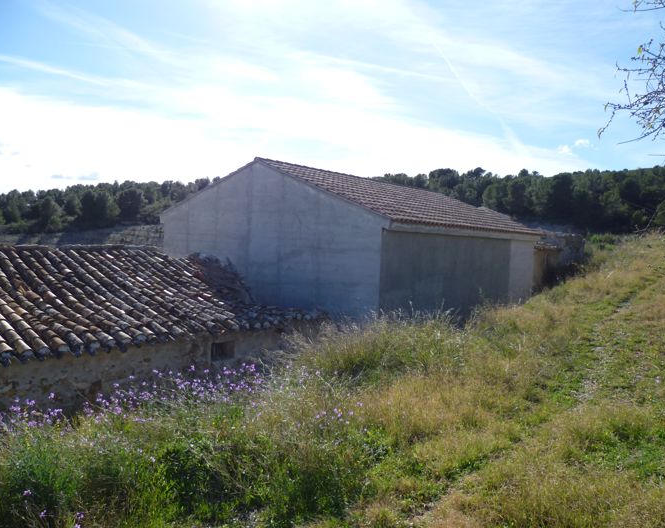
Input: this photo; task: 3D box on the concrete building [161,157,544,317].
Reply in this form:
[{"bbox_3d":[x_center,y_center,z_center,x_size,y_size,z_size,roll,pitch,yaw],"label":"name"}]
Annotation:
[{"bbox_3d":[1.194,-0.761,19.615,8.630,4.270,10.630,4,3,38],"label":"concrete building"}]

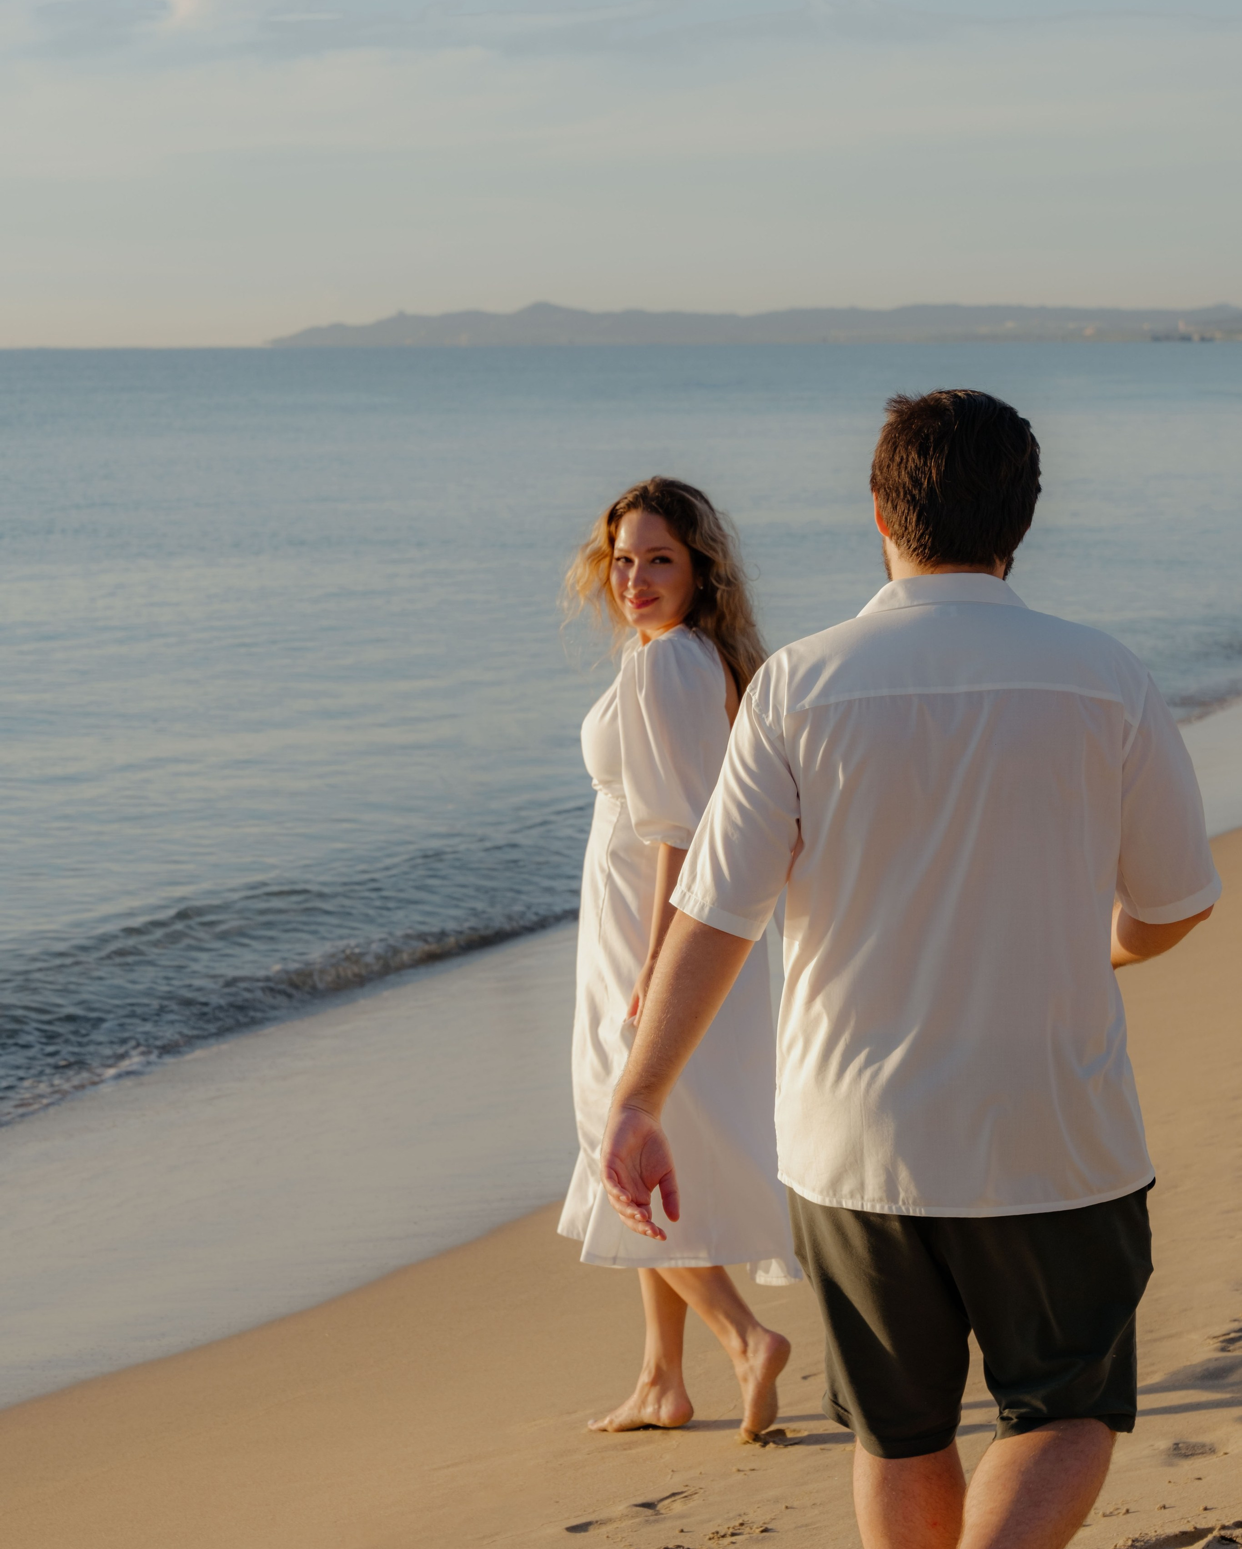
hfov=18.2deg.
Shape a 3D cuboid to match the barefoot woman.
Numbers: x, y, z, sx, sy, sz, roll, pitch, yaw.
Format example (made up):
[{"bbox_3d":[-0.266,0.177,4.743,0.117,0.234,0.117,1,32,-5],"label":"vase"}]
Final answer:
[{"bbox_3d":[0.100,0.313,6.486,0.404,1.615,0.480,0,6,0],"label":"barefoot woman"}]

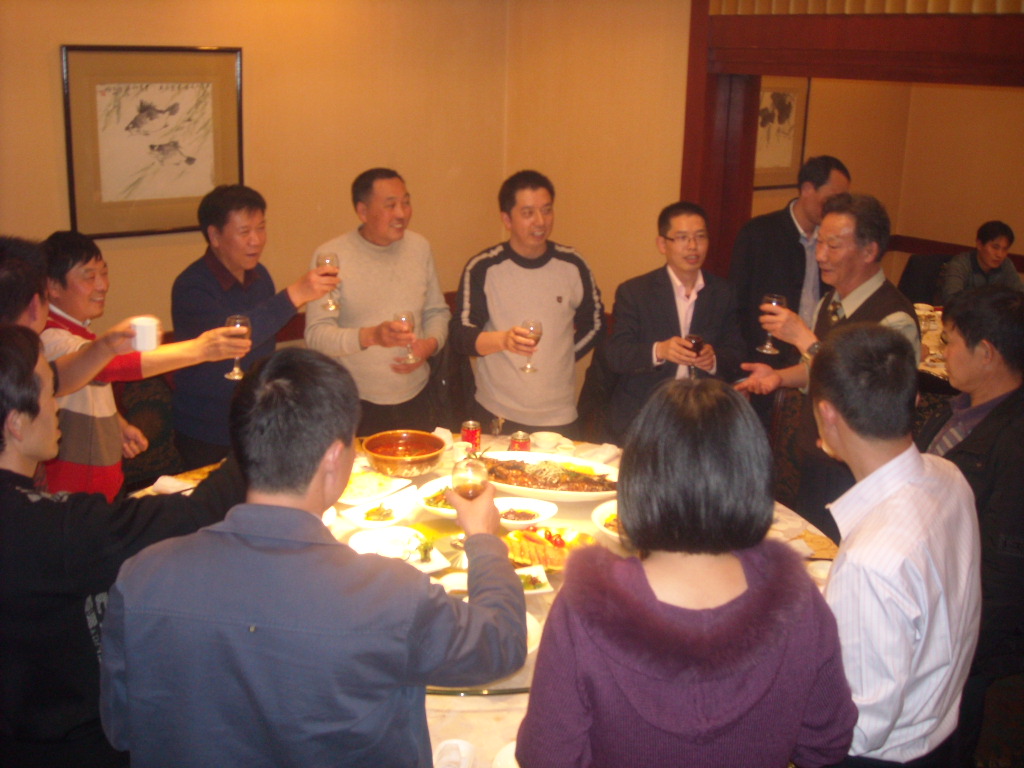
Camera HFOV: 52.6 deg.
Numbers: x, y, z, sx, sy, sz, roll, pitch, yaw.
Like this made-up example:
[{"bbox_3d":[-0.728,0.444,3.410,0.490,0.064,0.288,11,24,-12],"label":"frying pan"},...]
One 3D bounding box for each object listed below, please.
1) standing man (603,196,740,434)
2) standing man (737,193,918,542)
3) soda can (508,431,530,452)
[{"bbox_3d":[0.560,0.141,3.779,0.490,1.588,0.420,0,18,-1],"label":"standing man"},{"bbox_3d":[0.896,0.279,3.171,0.510,1.703,0.480,-8,19,-24],"label":"standing man"},{"bbox_3d":[0.028,0.227,3.438,0.066,0.120,0.066,1,18,0],"label":"soda can"}]

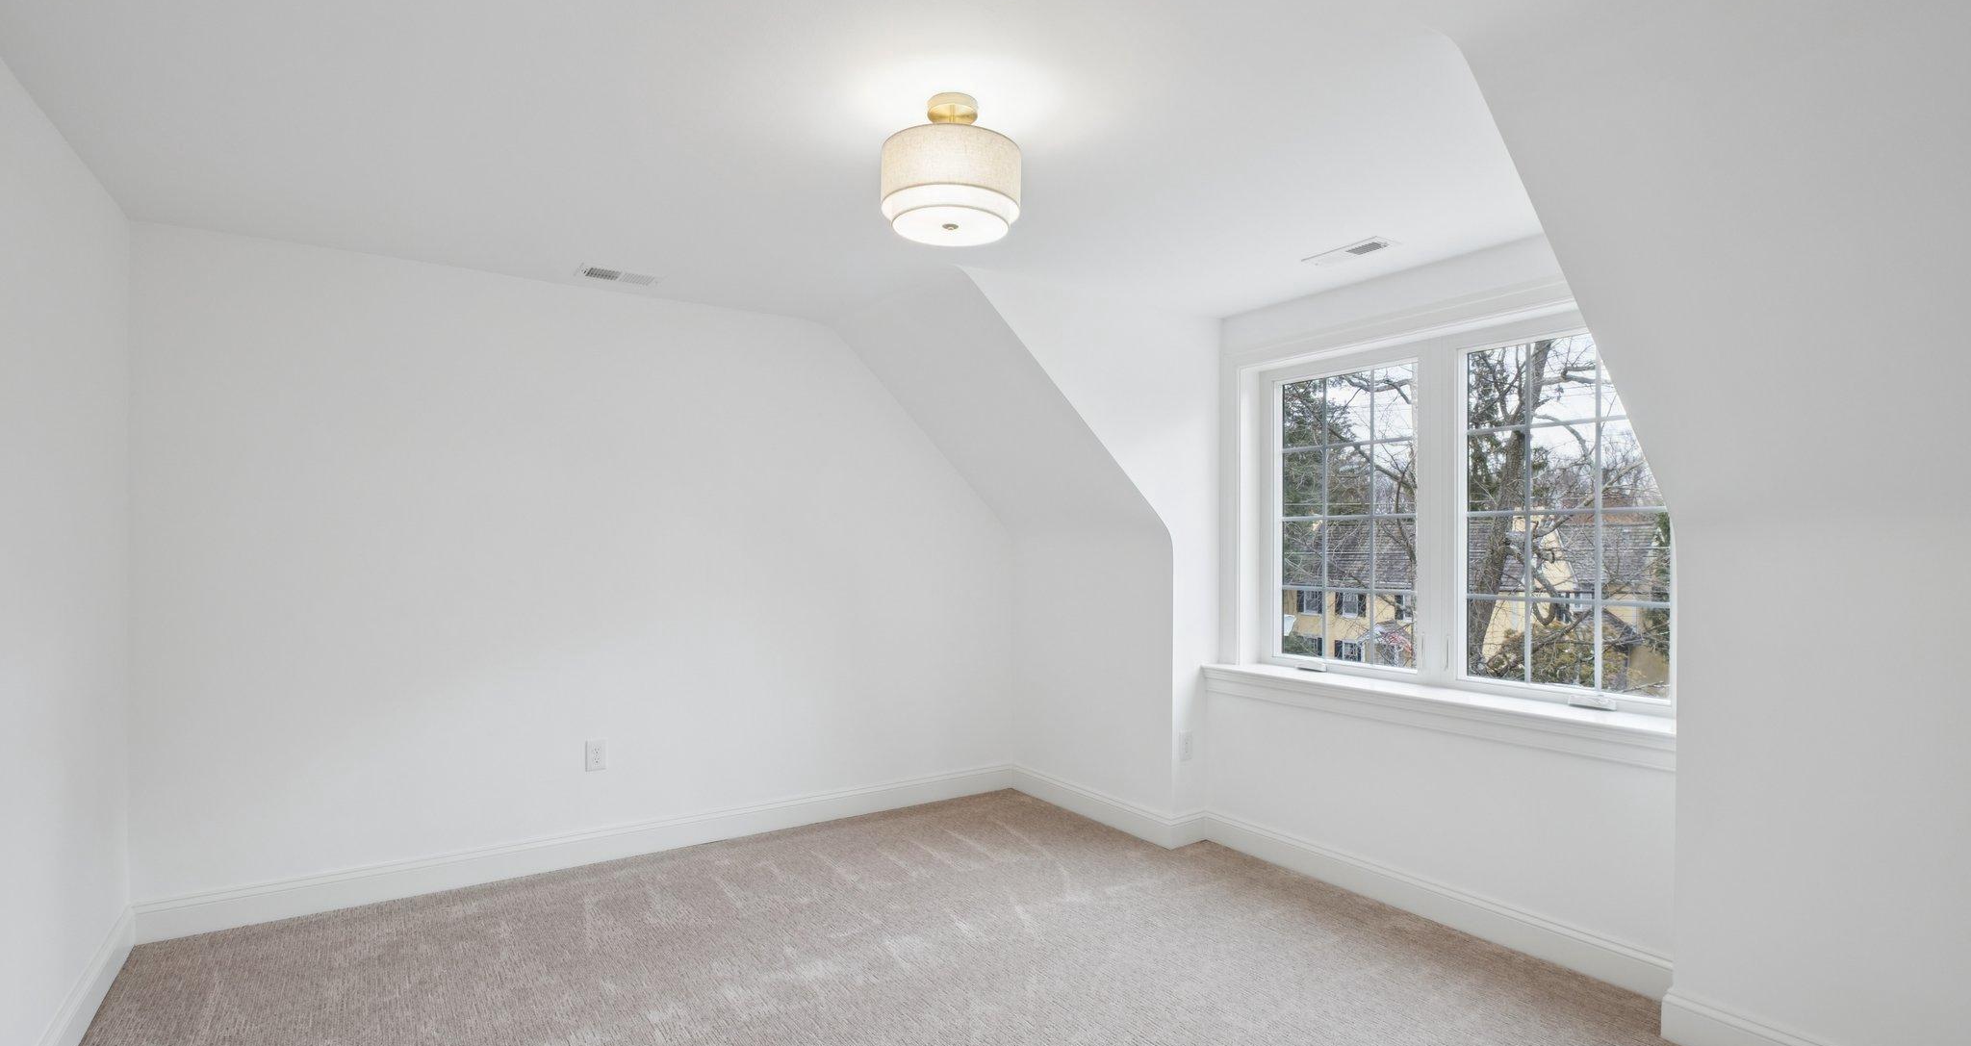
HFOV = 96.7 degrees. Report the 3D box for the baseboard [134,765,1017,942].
[{"bbox_3d":[-1.313,1.332,3.765,3.450,0.128,0.020,1,-2,-34],"label":"baseboard"}]

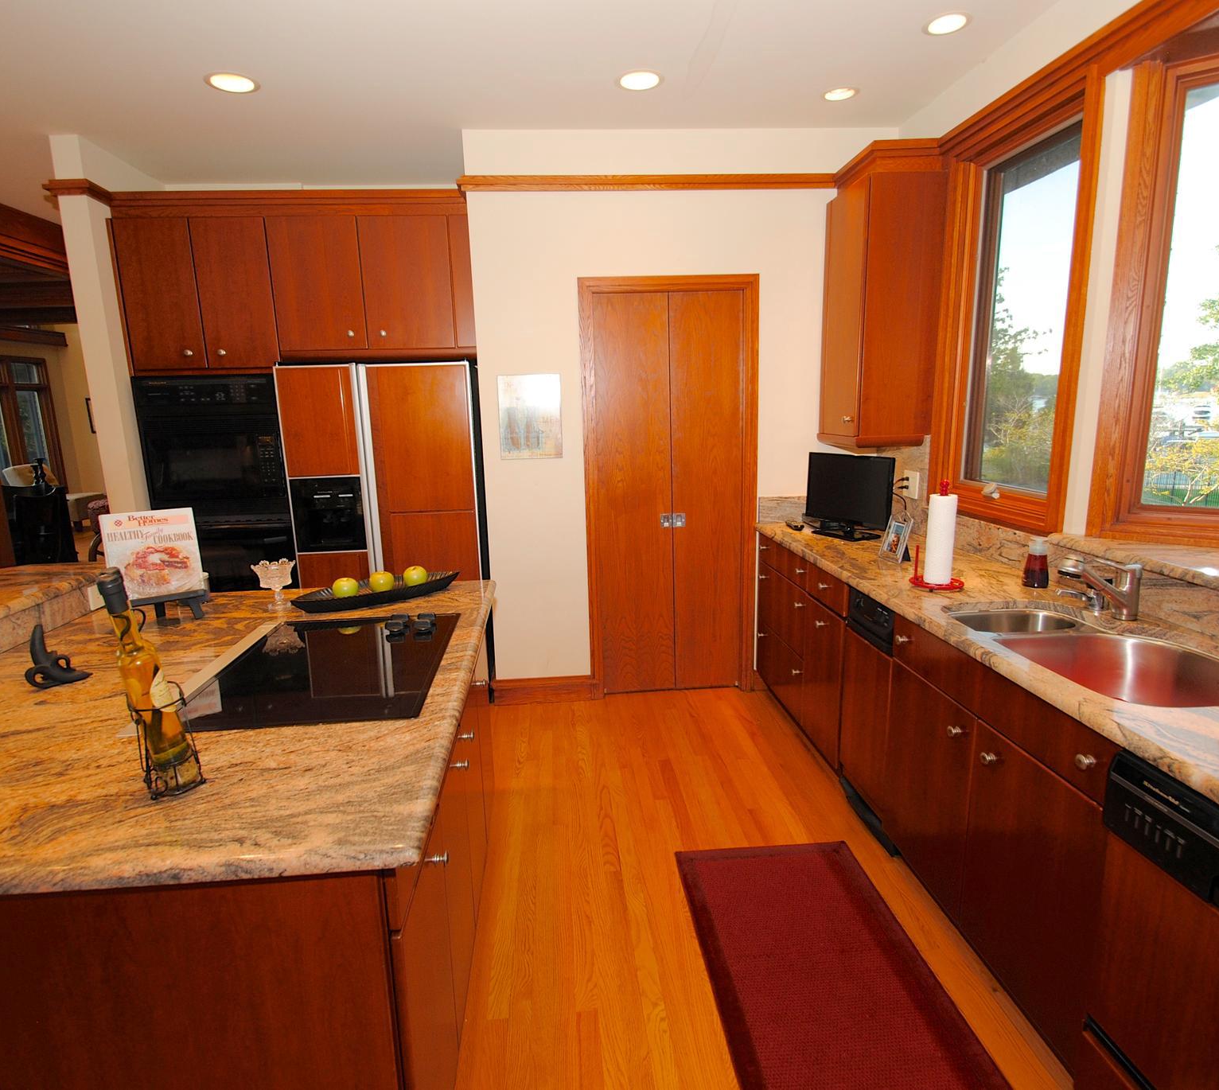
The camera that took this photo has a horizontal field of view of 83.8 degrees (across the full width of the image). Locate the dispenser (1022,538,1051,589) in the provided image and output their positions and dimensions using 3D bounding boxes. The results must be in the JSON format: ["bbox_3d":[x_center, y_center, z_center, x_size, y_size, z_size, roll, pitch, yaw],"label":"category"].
[{"bbox_3d":[1.337,0.054,2.124,0.058,0.154,0.075,-1,10,2],"label":"dispenser"}]

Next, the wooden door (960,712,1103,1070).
[{"bbox_3d":[0.930,0.752,1.534,0.025,0.590,0.400,-2,11,-4],"label":"wooden door"}]

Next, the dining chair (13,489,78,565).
[{"bbox_3d":[-5.183,0.037,5.937,0.540,0.965,0.460,-2,10,-4],"label":"dining chair"}]

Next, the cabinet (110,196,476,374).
[{"bbox_3d":[-1.537,-1.320,3.582,1.680,0.820,0.560,-2,11,-4],"label":"cabinet"}]

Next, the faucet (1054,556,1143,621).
[{"bbox_3d":[1.294,0.115,1.794,0.250,0.175,0.065,-3,11,-9],"label":"faucet"}]

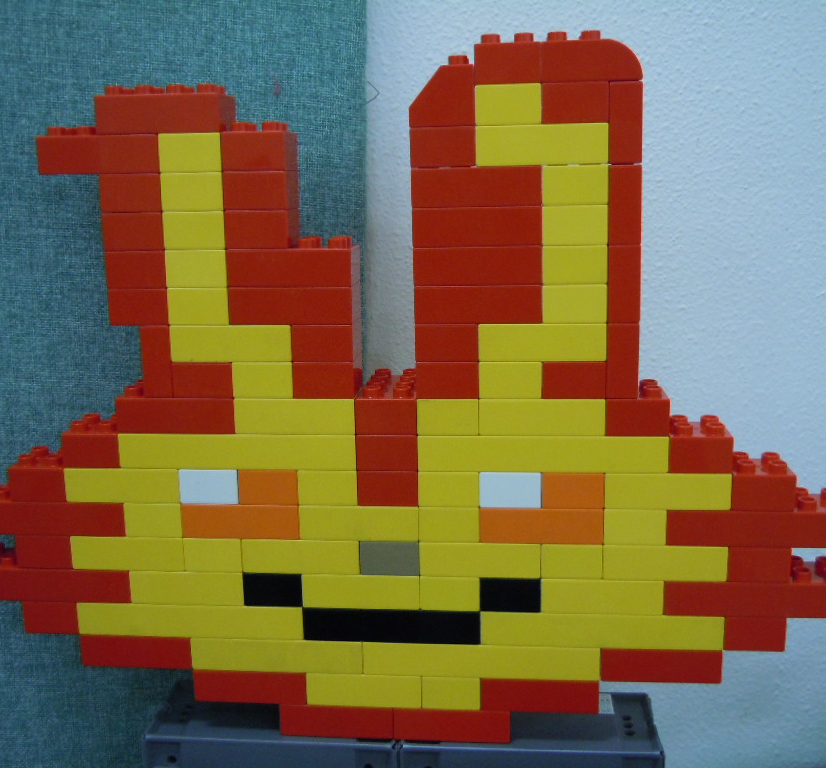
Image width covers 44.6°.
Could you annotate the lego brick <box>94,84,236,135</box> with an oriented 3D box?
[{"bbox_3d":[-0.126,-0.140,0.517,0.064,0.023,0.032,0,11,5],"label":"lego brick"}]

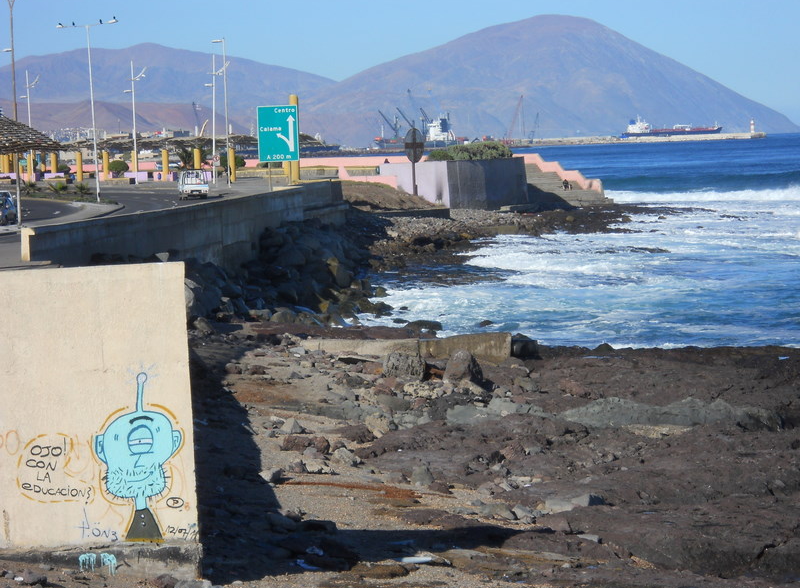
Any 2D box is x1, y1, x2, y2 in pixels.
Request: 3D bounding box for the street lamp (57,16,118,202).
[{"bbox_3d":[-20.605,-12.175,206.706,4.150,12.100,0.400,-2,3,0],"label":"street lamp"}]

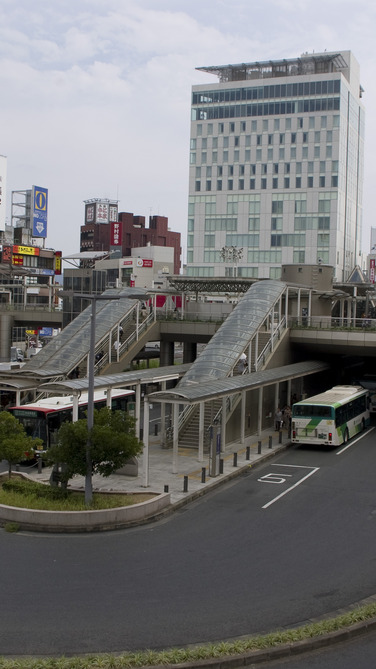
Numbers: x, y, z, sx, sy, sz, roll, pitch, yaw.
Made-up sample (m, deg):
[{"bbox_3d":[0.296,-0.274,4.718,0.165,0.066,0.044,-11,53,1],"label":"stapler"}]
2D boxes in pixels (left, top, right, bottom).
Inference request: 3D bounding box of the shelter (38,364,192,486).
[{"bbox_3d":[-2.276,4.146,42.924,2.450,4.350,19.000,2,3,24],"label":"shelter"}]

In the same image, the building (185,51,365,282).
[{"bbox_3d":[22.382,-32.629,184.092,34.980,68.800,28.760,2,2,21],"label":"building"}]

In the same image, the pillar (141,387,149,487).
[{"bbox_3d":[-1.706,4.579,31.832,0.200,3.700,0.200,2,2,25],"label":"pillar"}]

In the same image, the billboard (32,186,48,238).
[{"bbox_3d":[-23.788,-19.516,120.526,0.400,7.795,3.670,2,3,24],"label":"billboard"}]

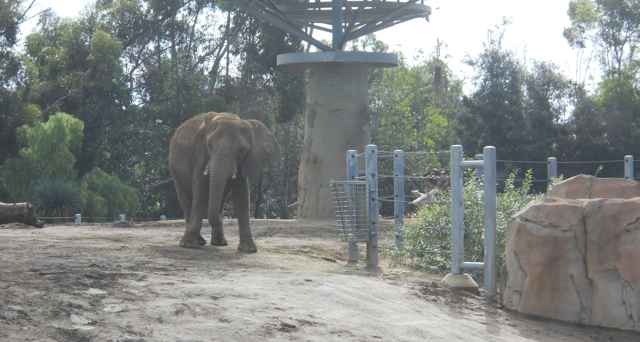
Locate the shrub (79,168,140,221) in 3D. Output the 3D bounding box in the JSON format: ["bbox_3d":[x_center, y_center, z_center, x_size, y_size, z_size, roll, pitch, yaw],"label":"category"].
[{"bbox_3d":[-7.087,0.825,61.000,2.100,1.900,1.900,0,0,0],"label":"shrub"}]

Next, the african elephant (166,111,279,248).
[{"bbox_3d":[-1.782,0.201,33.800,2.000,2.550,3.500,0,0,-12],"label":"african elephant"}]

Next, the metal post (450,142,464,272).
[{"bbox_3d":[2.101,0.612,27.594,0.175,2.000,0.175,0,0,0],"label":"metal post"}]

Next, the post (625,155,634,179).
[{"bbox_3d":[6.549,0.622,38.294,0.175,1.900,0.175,0,0,0],"label":"post"}]

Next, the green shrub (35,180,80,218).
[{"bbox_3d":[-8.693,0.927,60.000,1.500,1.300,1.450,0,0,0],"label":"green shrub"}]

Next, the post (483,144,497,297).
[{"bbox_3d":[2.520,0.739,26.693,0.175,2.200,0.175,0,0,0],"label":"post"}]

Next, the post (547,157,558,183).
[{"bbox_3d":[4.754,0.674,36.994,0.175,1.900,0.175,0,0,0],"label":"post"}]

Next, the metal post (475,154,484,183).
[{"bbox_3d":[3.132,0.627,35.494,0.175,1.900,0.175,0,0,0],"label":"metal post"}]

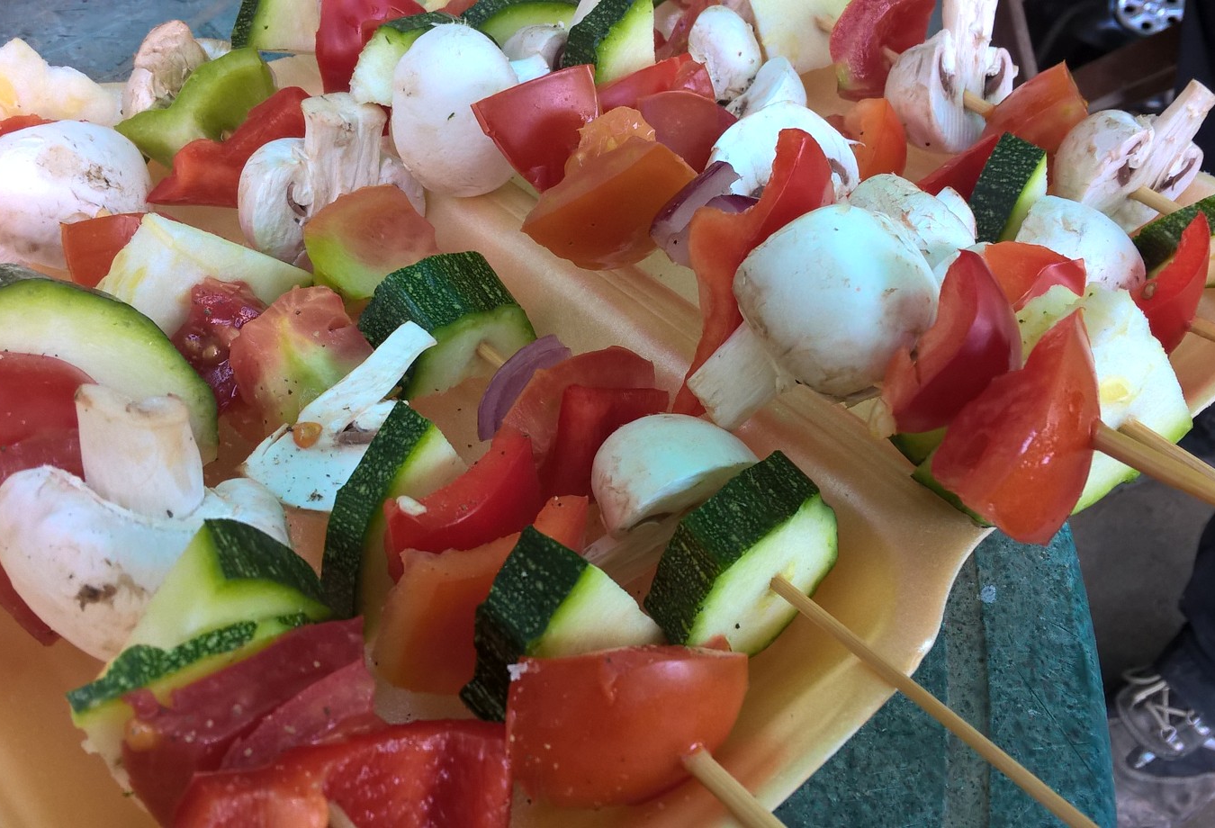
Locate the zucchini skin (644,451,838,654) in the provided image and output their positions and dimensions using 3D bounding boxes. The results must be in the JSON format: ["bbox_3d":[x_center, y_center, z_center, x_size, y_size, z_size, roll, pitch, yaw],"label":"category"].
[{"bbox_3d":[0.028,0.029,0.250,0.045,0.034,0.017,-36,55,-25],"label":"zucchini skin"}]

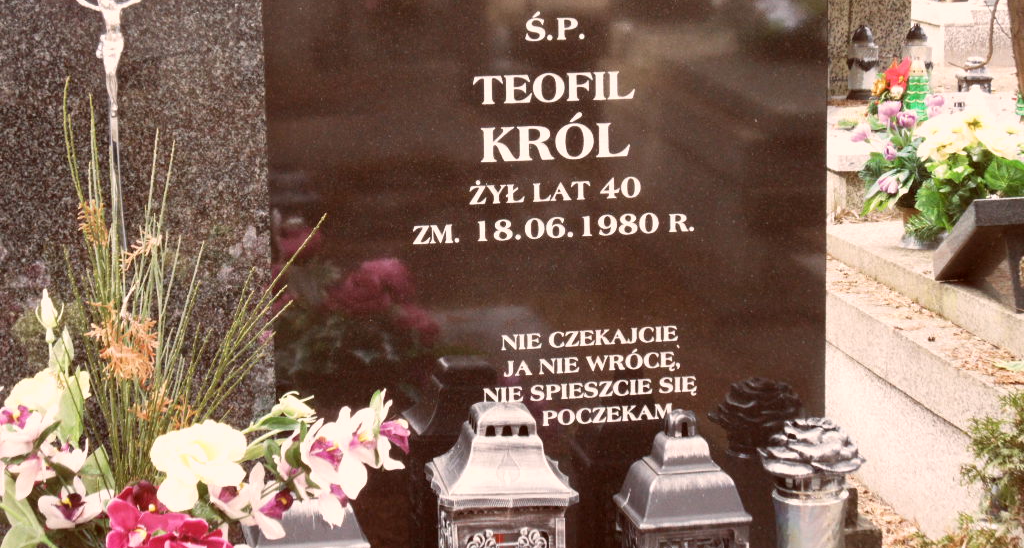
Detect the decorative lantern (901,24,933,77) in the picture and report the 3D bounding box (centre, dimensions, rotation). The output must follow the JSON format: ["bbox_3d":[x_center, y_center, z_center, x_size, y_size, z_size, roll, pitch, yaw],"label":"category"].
[{"bbox_3d":[1.077,-0.560,6.300,0.086,0.203,0.086,-1,10,0],"label":"decorative lantern"}]

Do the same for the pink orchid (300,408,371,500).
[{"bbox_3d":[-0.168,0.171,2.240,0.066,0.084,0.050,0,13,6],"label":"pink orchid"}]

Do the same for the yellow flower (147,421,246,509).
[{"bbox_3d":[-0.296,0.181,2.240,0.090,0.079,0.060,-2,13,-6],"label":"yellow flower"}]

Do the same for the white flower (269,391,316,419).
[{"bbox_3d":[-0.227,0.136,2.450,0.049,0.033,0.040,-1,10,0],"label":"white flower"}]

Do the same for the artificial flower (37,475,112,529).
[{"bbox_3d":[-0.421,0.219,2.270,0.069,0.045,0.045,-2,13,-5],"label":"artificial flower"}]

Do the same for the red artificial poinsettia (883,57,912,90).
[{"bbox_3d":[1.037,-0.538,6.350,0.073,0.086,0.060,0,13,6],"label":"red artificial poinsettia"}]

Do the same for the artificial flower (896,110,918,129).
[{"bbox_3d":[0.827,-0.323,4.950,0.045,0.040,0.045,-1,10,0],"label":"artificial flower"}]

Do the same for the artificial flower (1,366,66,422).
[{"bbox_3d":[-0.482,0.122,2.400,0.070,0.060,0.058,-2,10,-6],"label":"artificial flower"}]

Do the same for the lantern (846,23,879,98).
[{"bbox_3d":[0.993,-0.599,6.700,0.086,0.215,0.086,1,13,7],"label":"lantern"}]

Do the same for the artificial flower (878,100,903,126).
[{"bbox_3d":[0.790,-0.336,4.950,0.050,0.052,0.048,-1,10,0],"label":"artificial flower"}]

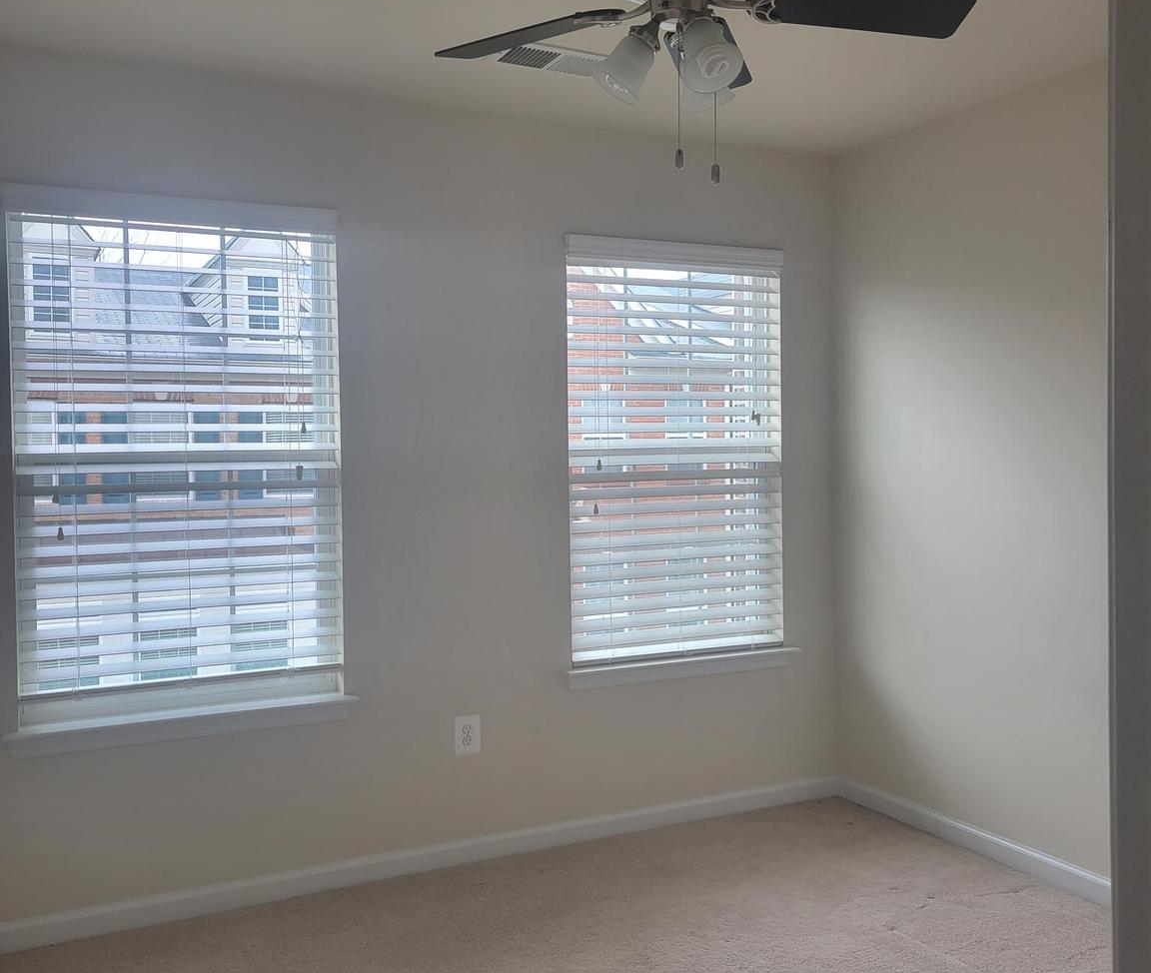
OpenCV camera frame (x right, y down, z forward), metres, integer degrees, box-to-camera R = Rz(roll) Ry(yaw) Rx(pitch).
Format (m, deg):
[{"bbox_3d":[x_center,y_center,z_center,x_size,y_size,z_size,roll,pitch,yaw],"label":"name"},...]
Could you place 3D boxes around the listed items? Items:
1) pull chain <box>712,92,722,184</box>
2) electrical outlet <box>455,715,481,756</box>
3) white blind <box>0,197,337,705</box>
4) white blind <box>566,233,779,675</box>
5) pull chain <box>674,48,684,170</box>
[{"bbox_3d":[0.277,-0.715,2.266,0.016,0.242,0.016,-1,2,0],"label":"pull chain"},{"bbox_3d":[-0.345,0.806,3.733,0.083,0.123,0.010,-2,2,-27],"label":"electrical outlet"},{"bbox_3d":[-1.126,-0.131,3.324,0.900,1.395,0.070,-2,2,-27],"label":"white blind"},{"bbox_3d":[0.368,-0.130,4.088,0.890,1.450,0.070,-2,2,-27],"label":"white blind"},{"bbox_3d":[0.200,-0.729,2.212,0.016,0.240,0.016,-2,2,-27],"label":"pull chain"}]

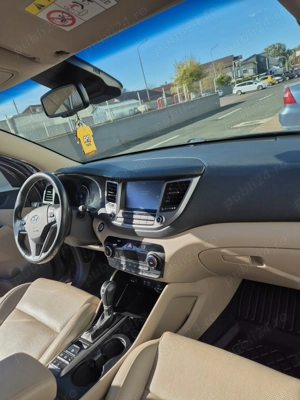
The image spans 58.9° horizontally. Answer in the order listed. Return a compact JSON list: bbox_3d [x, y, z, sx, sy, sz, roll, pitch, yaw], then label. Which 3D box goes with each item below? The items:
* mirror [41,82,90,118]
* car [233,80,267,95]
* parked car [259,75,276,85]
[{"bbox_3d":[-0.247,-0.290,0.779,0.230,0.066,0.038,9,35,45],"label":"mirror"},{"bbox_3d":[12.992,-14.704,34.400,4.550,1.480,1.800,1,24,34],"label":"car"},{"bbox_3d":[18.252,-18.937,42.525,3.800,1.500,1.660,8,28,44],"label":"parked car"}]

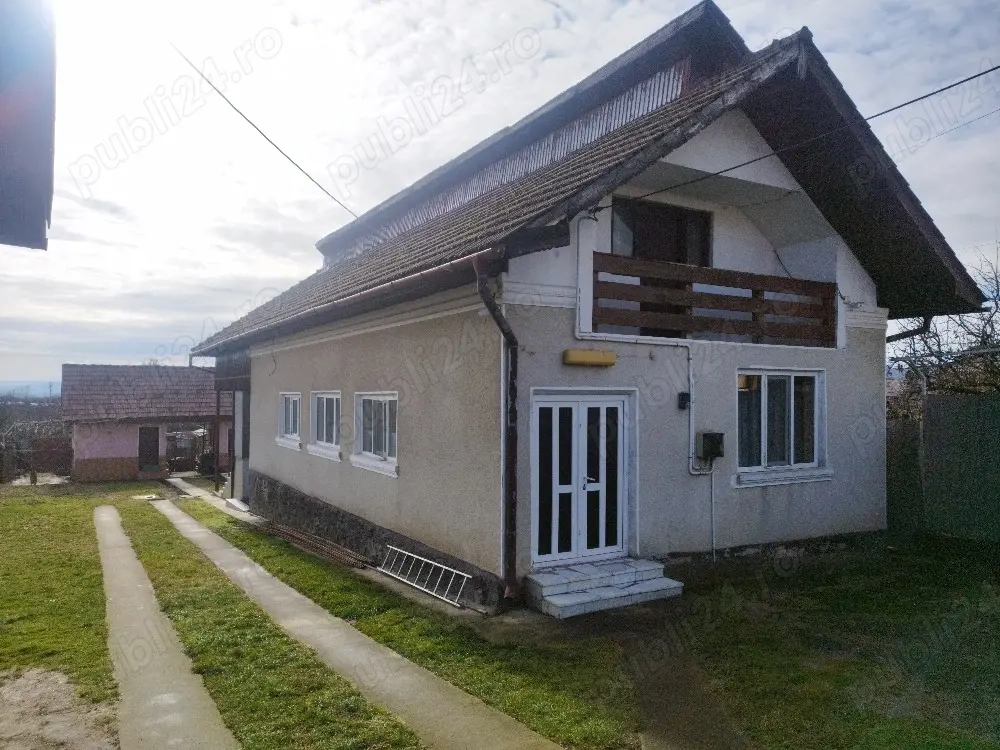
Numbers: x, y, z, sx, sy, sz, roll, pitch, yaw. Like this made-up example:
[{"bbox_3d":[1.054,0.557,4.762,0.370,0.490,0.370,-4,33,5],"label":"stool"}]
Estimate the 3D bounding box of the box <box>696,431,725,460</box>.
[{"bbox_3d":[2.838,0.948,9.309,0.410,0.315,0.120,1,-2,-31],"label":"box"}]

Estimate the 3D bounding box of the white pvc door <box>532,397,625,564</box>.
[{"bbox_3d":[0.943,1.256,8.473,1.600,2.040,0.100,1,-2,-31],"label":"white pvc door"}]

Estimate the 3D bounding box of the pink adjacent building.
[{"bbox_3d":[-13.935,1.923,29.451,7.900,4.520,4.900,1,-2,-31],"label":"pink adjacent building"}]

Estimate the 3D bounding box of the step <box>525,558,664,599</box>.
[{"bbox_3d":[1.080,2.327,8.007,1.755,0.125,0.505,1,-2,-31],"label":"step"}]

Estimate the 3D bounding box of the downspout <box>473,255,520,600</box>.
[{"bbox_3d":[-0.028,0.589,7.526,0.580,3.740,0.220,1,-2,-31],"label":"downspout"}]

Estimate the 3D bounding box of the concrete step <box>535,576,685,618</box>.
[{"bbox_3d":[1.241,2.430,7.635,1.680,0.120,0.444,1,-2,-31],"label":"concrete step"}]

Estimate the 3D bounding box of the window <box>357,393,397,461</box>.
[{"bbox_3d":[-1.897,0.823,11.135,0.100,1.040,1.860,1,-2,-31],"label":"window"}]

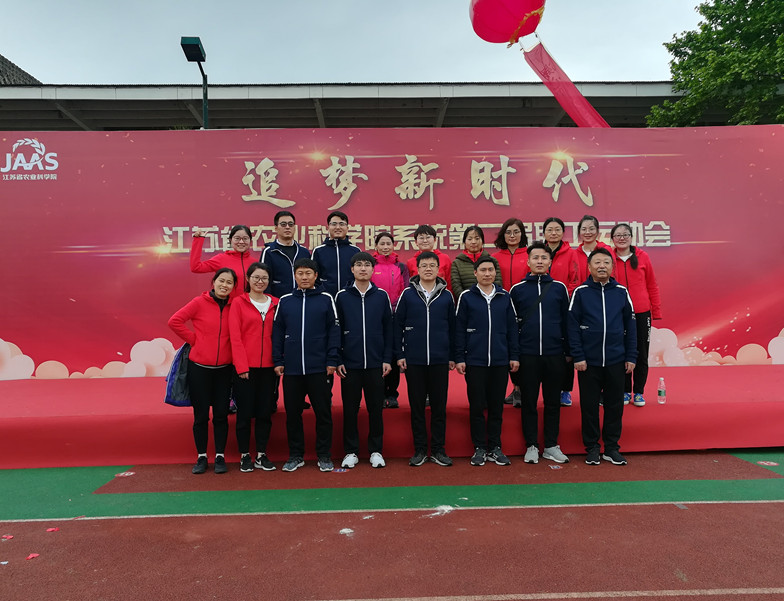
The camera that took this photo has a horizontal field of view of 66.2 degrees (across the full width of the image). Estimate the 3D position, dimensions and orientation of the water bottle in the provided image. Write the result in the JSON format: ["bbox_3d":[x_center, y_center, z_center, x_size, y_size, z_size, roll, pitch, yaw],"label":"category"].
[{"bbox_3d":[2.420,0.806,5.390,0.065,0.228,0.065,0,1,0],"label":"water bottle"}]

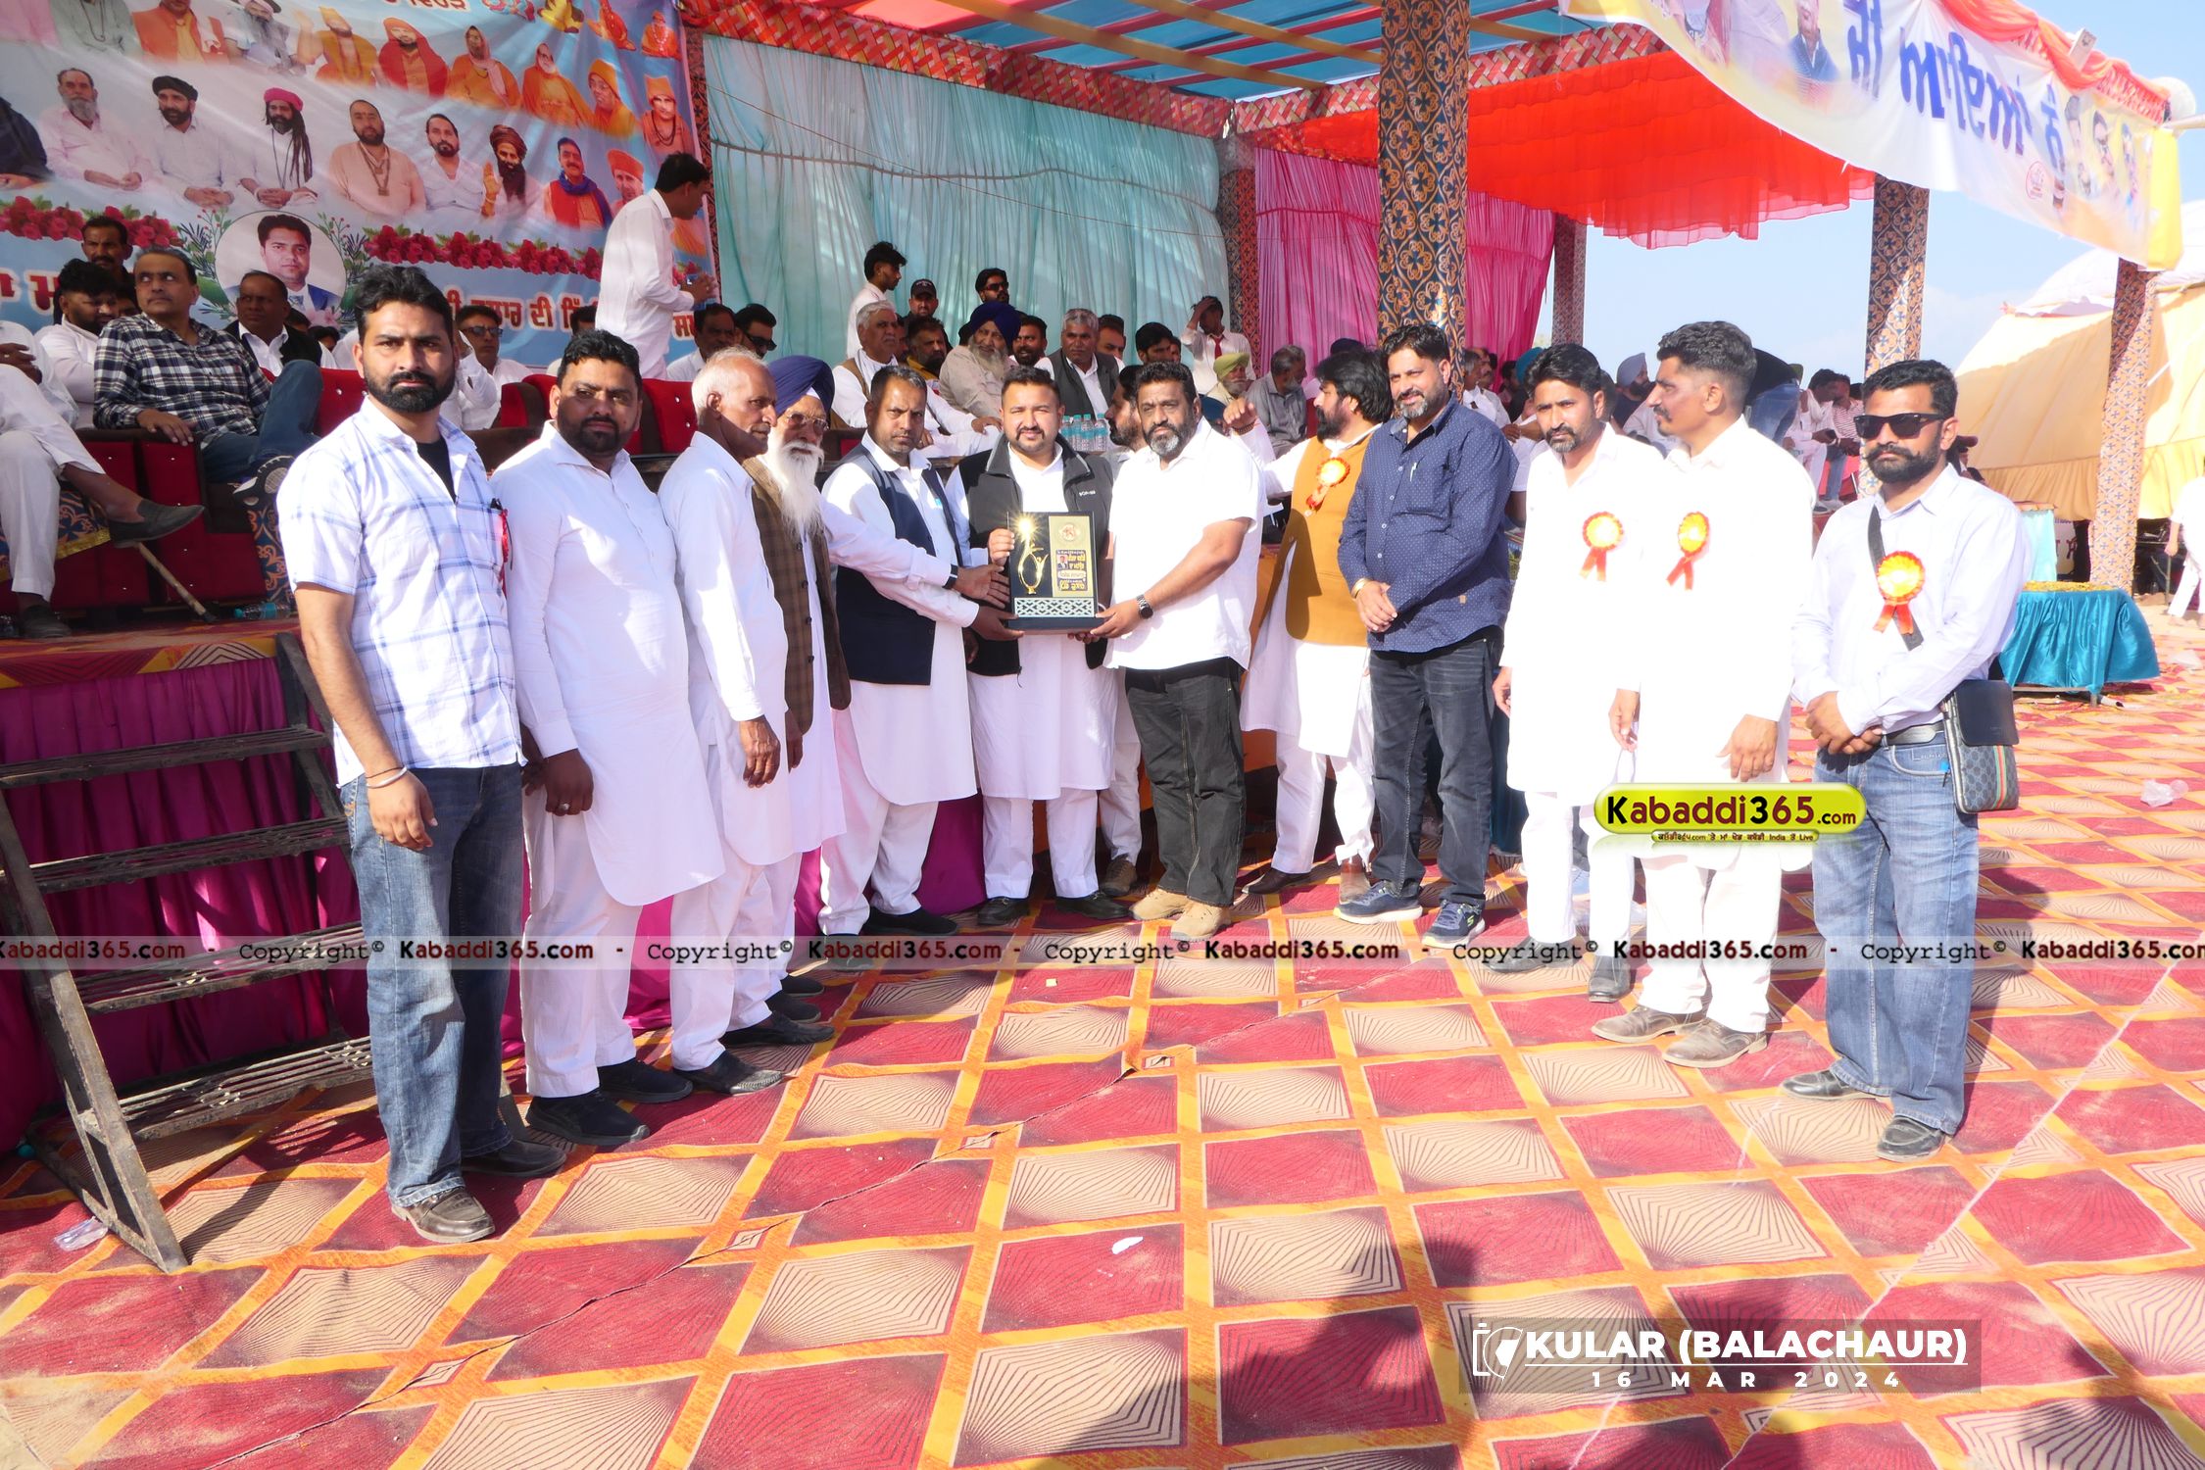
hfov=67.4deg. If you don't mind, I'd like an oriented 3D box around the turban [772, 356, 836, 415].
[{"bbox_3d":[-0.791,-0.880,4.268,0.210,0.190,0.250,-7,12,-29],"label":"turban"}]

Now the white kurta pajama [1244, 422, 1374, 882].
[{"bbox_3d":[0.727,-0.287,5.517,0.550,1.440,0.420,6,11,40],"label":"white kurta pajama"}]

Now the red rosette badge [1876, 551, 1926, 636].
[{"bbox_3d":[1.686,-0.302,3.495,0.030,0.175,0.110,-8,11,-43],"label":"red rosette badge"}]

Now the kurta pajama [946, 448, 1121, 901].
[{"bbox_3d":[-0.198,-0.164,5.108,0.560,1.420,0.400,-1,11,0],"label":"kurta pajama"}]

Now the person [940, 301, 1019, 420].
[{"bbox_3d":[-0.529,-1.572,8.199,0.600,1.170,0.780,-7,12,-27],"label":"person"}]

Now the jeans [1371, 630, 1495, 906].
[{"bbox_3d":[0.992,0.078,5.005,0.410,0.910,0.310,5,12,27],"label":"jeans"}]

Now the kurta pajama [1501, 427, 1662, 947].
[{"bbox_3d":[1.390,-0.133,4.740,0.510,1.460,0.360,8,13,43],"label":"kurta pajama"}]

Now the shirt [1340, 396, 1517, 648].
[{"bbox_3d":[0.998,-0.650,5.111,0.530,0.780,0.360,6,10,38],"label":"shirt"}]

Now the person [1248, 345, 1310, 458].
[{"bbox_3d":[1.078,-1.772,9.744,0.560,1.070,0.780,-5,12,-22],"label":"person"}]

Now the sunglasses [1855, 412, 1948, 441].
[{"bbox_3d":[1.712,-0.657,3.531,0.150,0.050,0.147,-7,11,-40],"label":"sunglasses"}]

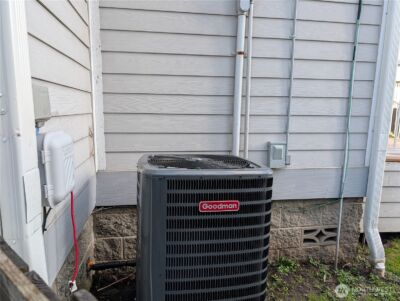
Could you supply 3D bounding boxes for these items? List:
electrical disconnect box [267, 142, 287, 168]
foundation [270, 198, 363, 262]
[{"bbox_3d":[0.646,0.044,2.350,0.145,0.205,0.085,-1,9,-9],"label":"electrical disconnect box"},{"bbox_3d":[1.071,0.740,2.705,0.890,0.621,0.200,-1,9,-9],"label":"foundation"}]

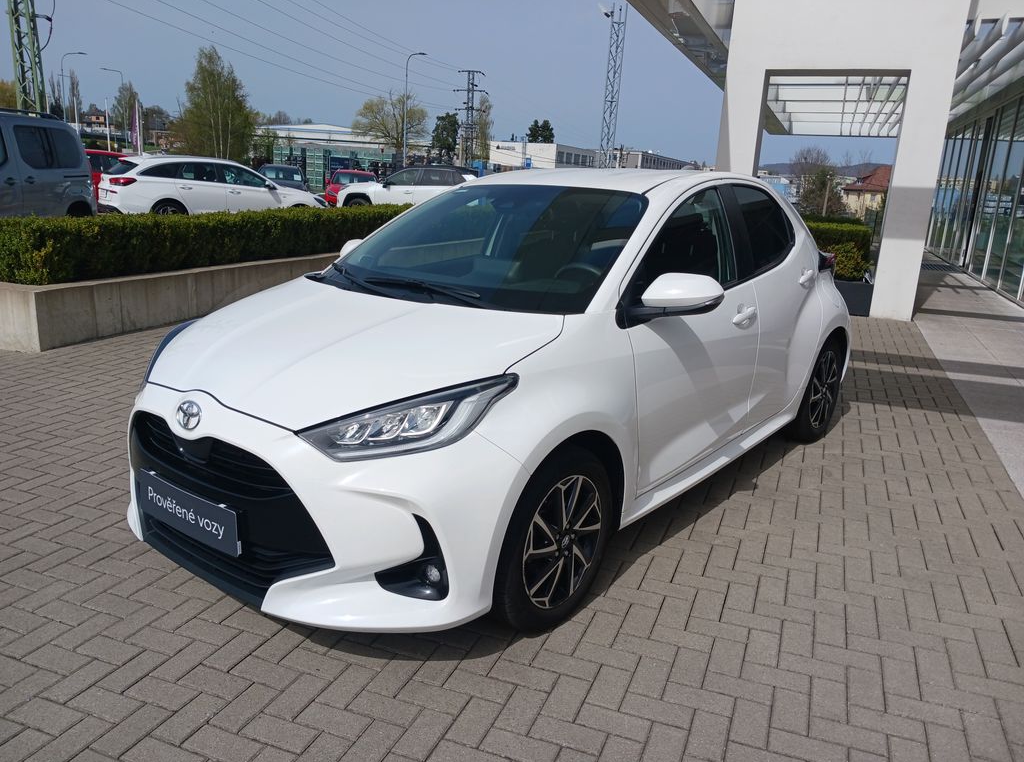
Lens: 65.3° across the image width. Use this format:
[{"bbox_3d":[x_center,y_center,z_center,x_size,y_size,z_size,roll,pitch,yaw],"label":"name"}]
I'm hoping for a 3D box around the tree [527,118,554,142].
[{"bbox_3d":[4.520,-38.418,136.510,5.000,12.620,5.000,3,14,1],"label":"tree"}]

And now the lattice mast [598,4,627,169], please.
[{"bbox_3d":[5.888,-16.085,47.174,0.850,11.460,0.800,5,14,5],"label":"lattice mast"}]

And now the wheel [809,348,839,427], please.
[{"bbox_3d":[1.694,0.040,4.507,0.150,0.430,0.430,12,18,36],"label":"wheel"}]

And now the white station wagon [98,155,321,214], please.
[{"bbox_3d":[-6.123,-3.937,16.790,4.585,1.475,1.795,-7,18,-37],"label":"white station wagon"}]

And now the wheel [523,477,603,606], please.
[{"bbox_3d":[0.115,0.492,2.543,0.150,0.430,0.430,12,18,36],"label":"wheel"}]

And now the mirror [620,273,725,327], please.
[{"bbox_3d":[0.558,-0.267,2.722,0.240,0.180,0.240,12,18,36],"label":"mirror"}]

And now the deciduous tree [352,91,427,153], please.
[{"bbox_3d":[-9.620,-18.585,62.959,5.750,8.020,5.750,1,14,-9],"label":"deciduous tree"}]

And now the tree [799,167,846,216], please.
[{"bbox_3d":[23.210,-13.664,60.586,3.700,4.900,3.700,8,15,19],"label":"tree"}]

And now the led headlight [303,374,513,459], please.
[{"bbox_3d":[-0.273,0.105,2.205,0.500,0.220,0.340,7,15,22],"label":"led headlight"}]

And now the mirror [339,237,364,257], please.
[{"bbox_3d":[-0.721,-0.593,3.776,0.240,0.150,0.160,14,18,36],"label":"mirror"}]

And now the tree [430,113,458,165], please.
[{"bbox_3d":[-7.617,-26.352,90.995,3.500,8.280,3.400,2,14,-5],"label":"tree"}]

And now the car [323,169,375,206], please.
[{"bbox_3d":[-5.467,-6.699,27.899,1.790,1.510,4.250,2,14,-5],"label":"car"}]

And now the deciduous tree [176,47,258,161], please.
[{"bbox_3d":[-19.658,-17.859,53.881,5.500,8.670,5.400,-2,15,-20],"label":"deciduous tree"}]

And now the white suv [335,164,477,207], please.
[{"bbox_3d":[-3.188,-5.841,25.031,4.600,1.685,1.855,5,14,7],"label":"white suv"}]

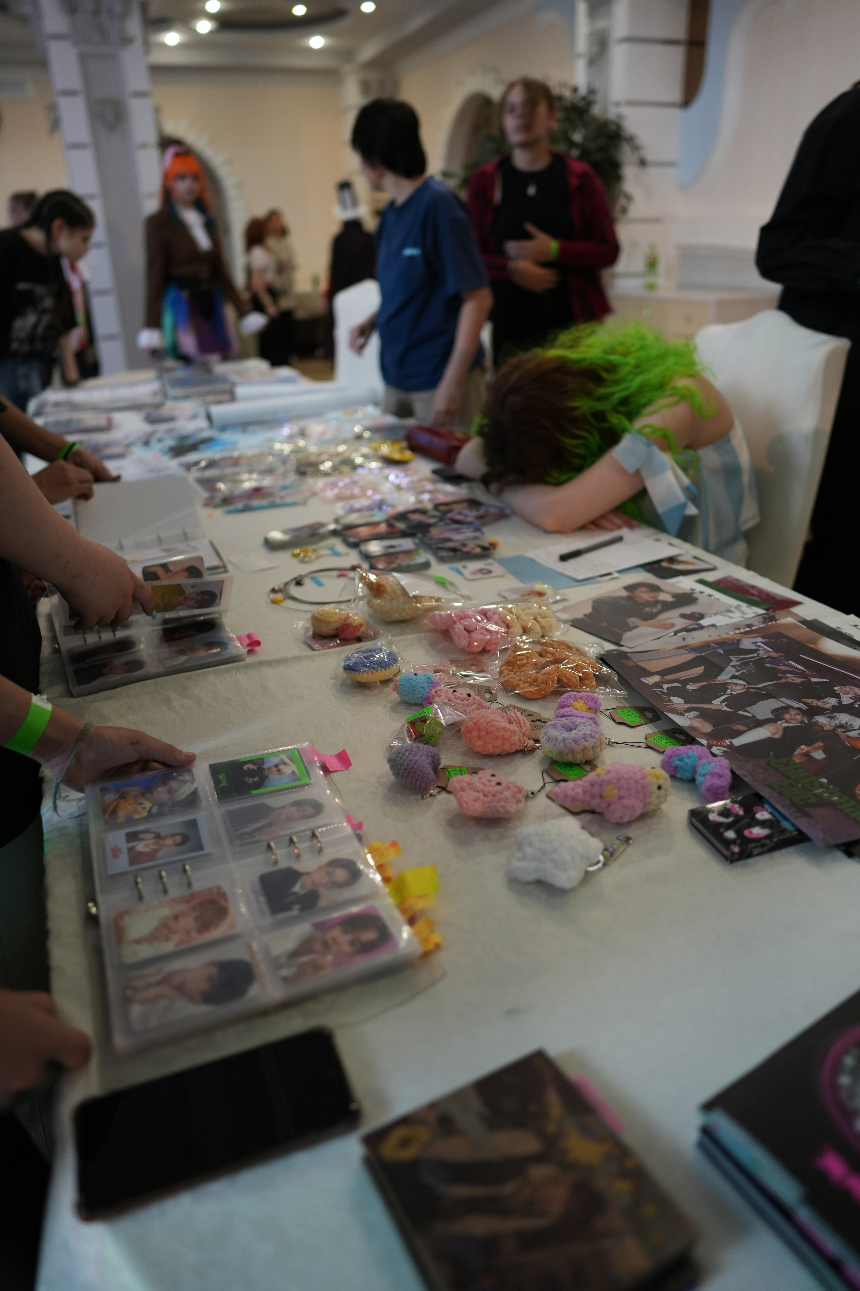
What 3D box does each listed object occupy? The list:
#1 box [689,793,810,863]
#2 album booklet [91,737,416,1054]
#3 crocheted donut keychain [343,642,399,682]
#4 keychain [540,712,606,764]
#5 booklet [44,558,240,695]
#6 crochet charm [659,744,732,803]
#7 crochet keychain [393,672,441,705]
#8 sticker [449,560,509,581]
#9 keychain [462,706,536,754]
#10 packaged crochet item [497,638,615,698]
[{"bbox_3d":[0.293,0.162,0.781,0.095,0.013,0.062,-10,26,-18],"label":"box"},{"bbox_3d":[-0.170,0.183,0.737,0.215,0.026,0.322,-10,26,-19],"label":"album booklet"},{"bbox_3d":[-0.073,0.024,1.079,0.072,0.033,0.072,-1,24,0],"label":"crocheted donut keychain"},{"bbox_3d":[0.149,0.098,0.897,0.066,0.039,0.066,-1,24,0],"label":"keychain"},{"bbox_3d":[-0.398,-0.051,1.161,0.217,0.068,0.290,-13,29,-26],"label":"booklet"},{"bbox_3d":[0.264,0.128,0.852,0.074,0.036,0.047,24,34,39],"label":"crochet charm"},{"bbox_3d":[-0.016,0.050,1.003,0.056,0.036,0.042,-4,26,-9],"label":"crochet keychain"},{"bbox_3d":[0.080,-0.122,1.398,0.072,0.002,0.066,-9,28,-19],"label":"sticker"},{"bbox_3d":[0.073,0.091,0.911,0.076,0.044,0.055,4,25,10],"label":"keychain"},{"bbox_3d":[0.150,0.028,1.050,0.137,0.042,0.118,1,26,0],"label":"packaged crochet item"}]

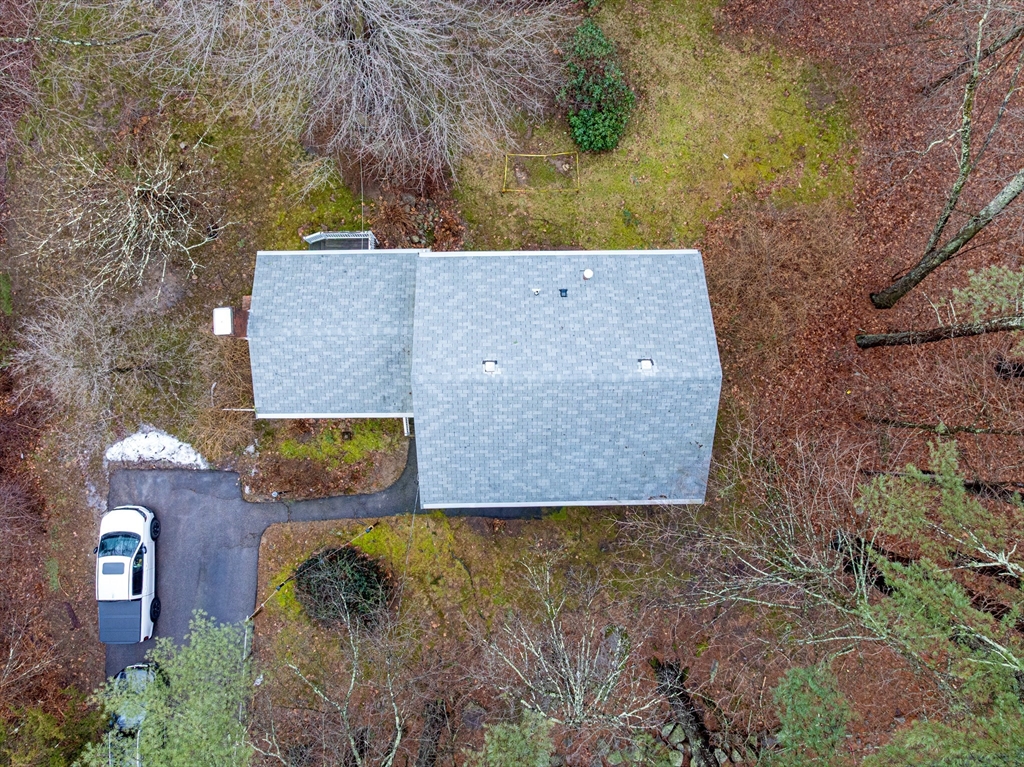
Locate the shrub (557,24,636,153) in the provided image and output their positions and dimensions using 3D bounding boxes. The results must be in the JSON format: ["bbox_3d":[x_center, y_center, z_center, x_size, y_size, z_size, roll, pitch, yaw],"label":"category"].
[{"bbox_3d":[3.150,-11.100,27.100,2.900,3.000,3.900,0,90,0],"label":"shrub"}]

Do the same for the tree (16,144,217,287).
[{"bbox_3d":[-14.100,-5.550,25.850,6.100,5.500,4.800,0,90,0],"label":"tree"}]

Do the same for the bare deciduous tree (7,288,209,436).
[{"bbox_3d":[-14.200,-0.800,25.800,5.300,5.600,5.000,0,90,0],"label":"bare deciduous tree"}]

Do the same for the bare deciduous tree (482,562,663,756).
[{"bbox_3d":[2.100,9.600,25.650,6.100,5.900,6.000,0,90,0],"label":"bare deciduous tree"}]

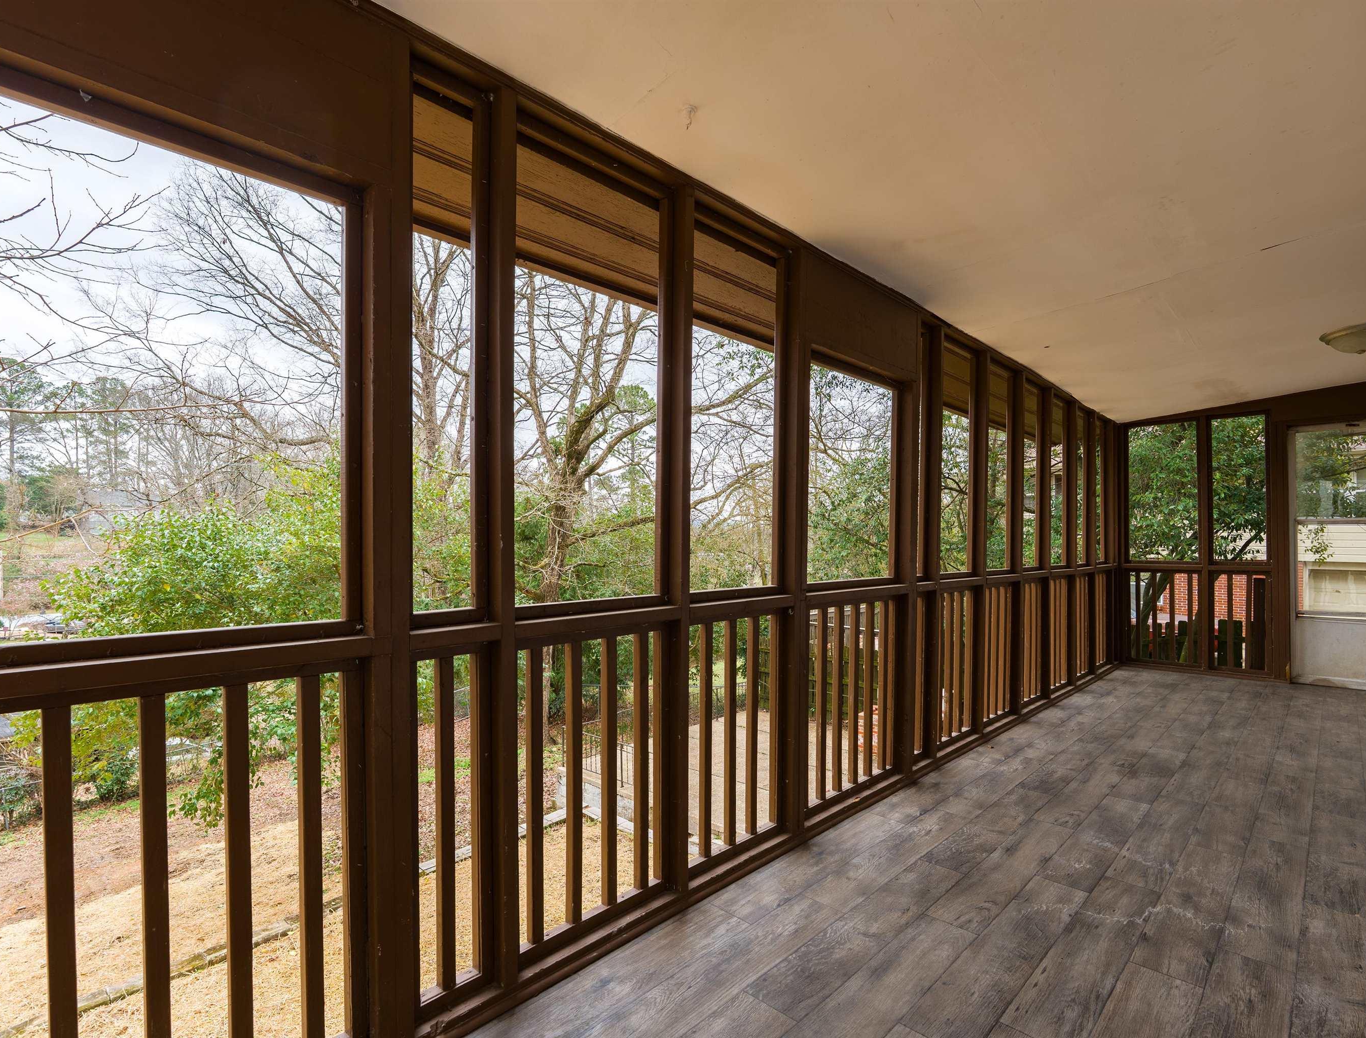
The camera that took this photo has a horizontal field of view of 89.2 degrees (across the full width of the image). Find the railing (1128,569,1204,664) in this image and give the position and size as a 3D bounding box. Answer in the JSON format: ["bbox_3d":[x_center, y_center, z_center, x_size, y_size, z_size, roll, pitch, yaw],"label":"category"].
[{"bbox_3d":[4.222,0.848,6.077,0.549,0.819,0.050,-2,-3,43],"label":"railing"}]

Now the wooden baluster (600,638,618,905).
[{"bbox_3d":[-0.211,0.702,1.947,0.034,0.737,0.036,-2,-3,43],"label":"wooden baluster"}]

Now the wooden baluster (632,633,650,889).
[{"bbox_3d":[-0.126,0.707,2.038,0.034,0.736,0.036,-2,-3,43],"label":"wooden baluster"}]

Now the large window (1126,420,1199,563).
[{"bbox_3d":[4.231,-0.234,6.108,0.529,1.218,0.050,-2,-3,43],"label":"large window"}]

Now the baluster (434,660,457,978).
[{"bbox_3d":[-0.547,0.692,1.587,0.034,0.740,0.036,-2,-3,43],"label":"baluster"}]

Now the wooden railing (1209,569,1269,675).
[{"bbox_3d":[4.601,0.844,5.723,0.381,0.822,0.050,-2,-3,43],"label":"wooden railing"}]

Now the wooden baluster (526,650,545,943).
[{"bbox_3d":[-0.381,0.699,1.765,0.034,0.732,0.036,-2,-3,43],"label":"wooden baluster"}]

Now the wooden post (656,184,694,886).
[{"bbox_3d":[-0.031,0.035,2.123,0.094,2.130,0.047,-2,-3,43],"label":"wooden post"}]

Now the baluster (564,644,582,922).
[{"bbox_3d":[-0.295,0.700,1.857,0.034,0.732,0.036,-2,-3,43],"label":"baluster"}]

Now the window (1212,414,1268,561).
[{"bbox_3d":[4.615,-0.248,5.749,0.371,1.202,0.050,-2,-3,43],"label":"window"}]

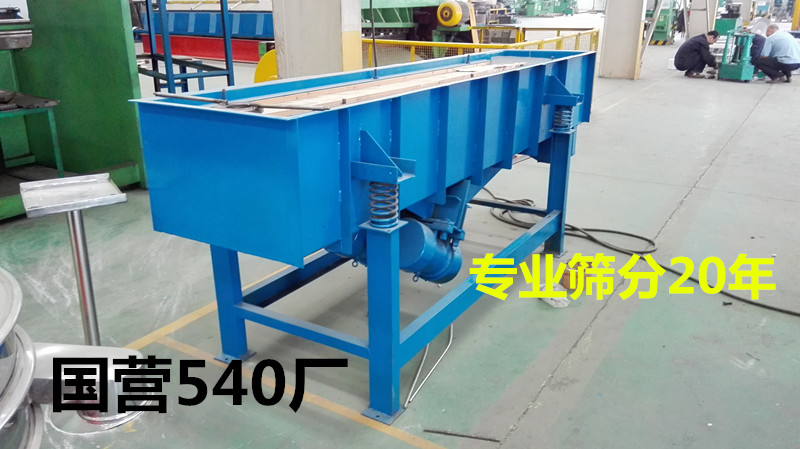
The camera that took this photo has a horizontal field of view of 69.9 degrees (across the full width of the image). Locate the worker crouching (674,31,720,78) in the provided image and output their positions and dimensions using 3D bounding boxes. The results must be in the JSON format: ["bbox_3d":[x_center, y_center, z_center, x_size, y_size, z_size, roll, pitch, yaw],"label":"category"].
[{"bbox_3d":[5.843,-3.358,11.281,0.732,0.880,0.500,8,22,21],"label":"worker crouching"}]

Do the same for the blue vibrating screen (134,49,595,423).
[{"bbox_3d":[0.222,-0.252,3.121,0.962,1.191,3.037,12,23,31],"label":"blue vibrating screen"}]

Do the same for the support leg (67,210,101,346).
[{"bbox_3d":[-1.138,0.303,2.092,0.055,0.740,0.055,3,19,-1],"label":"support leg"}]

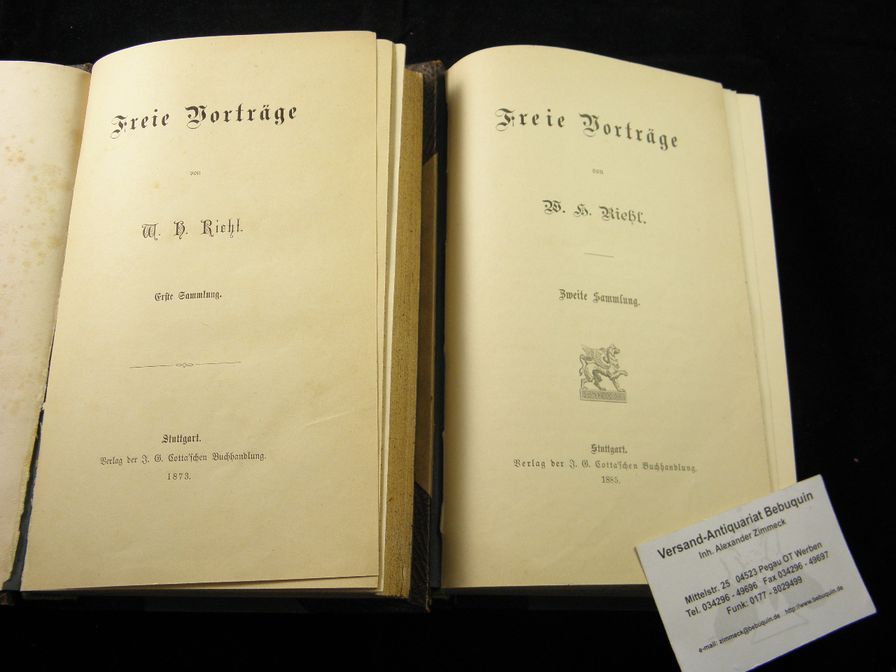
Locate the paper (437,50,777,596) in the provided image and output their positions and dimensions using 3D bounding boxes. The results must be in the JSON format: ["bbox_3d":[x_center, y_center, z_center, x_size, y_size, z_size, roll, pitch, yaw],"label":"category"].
[{"bbox_3d":[0.063,-0.015,0.375,0.128,0.020,0.224,1,70,-4],"label":"paper"}]

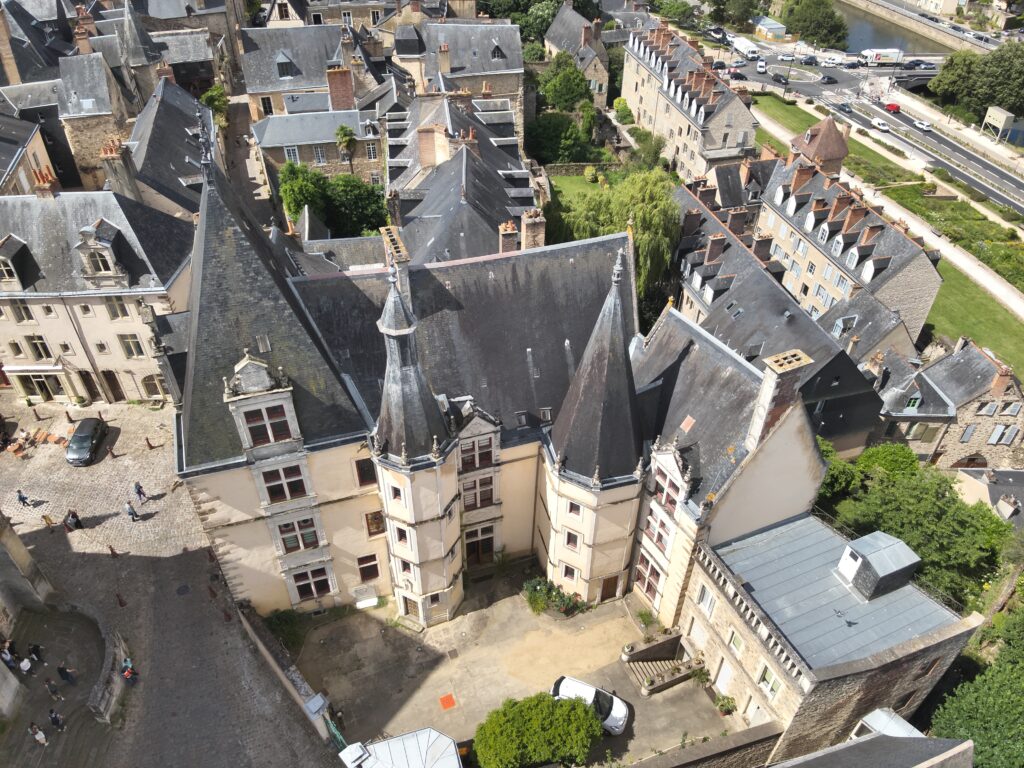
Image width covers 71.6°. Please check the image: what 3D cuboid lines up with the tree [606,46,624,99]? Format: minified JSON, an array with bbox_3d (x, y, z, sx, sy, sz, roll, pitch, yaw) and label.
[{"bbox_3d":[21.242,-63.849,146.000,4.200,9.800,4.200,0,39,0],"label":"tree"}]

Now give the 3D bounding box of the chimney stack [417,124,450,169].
[{"bbox_3d":[-7.641,-23.008,68.948,3.000,4.200,1.300,-5,38,-7],"label":"chimney stack"}]

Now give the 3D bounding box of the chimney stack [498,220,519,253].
[{"bbox_3d":[-0.267,-10.135,49.800,1.150,2.700,0.750,-9,40,-12],"label":"chimney stack"}]

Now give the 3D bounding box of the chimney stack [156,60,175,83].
[{"bbox_3d":[-44.748,-40.325,92.090,1.750,2.900,0.850,-15,40,-19],"label":"chimney stack"}]

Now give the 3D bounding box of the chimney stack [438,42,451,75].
[{"bbox_3d":[-9.086,-43.944,96.000,1.200,3.800,0.800,-8,39,-10],"label":"chimney stack"}]

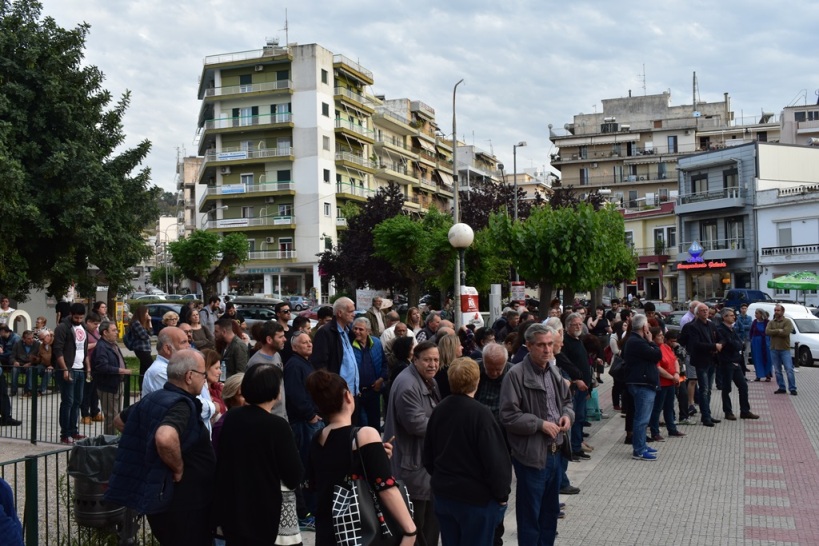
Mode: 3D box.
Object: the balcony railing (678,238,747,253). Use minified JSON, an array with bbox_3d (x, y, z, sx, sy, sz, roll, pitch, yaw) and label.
[{"bbox_3d":[20.300,-1.780,54.900,0.900,0.700,5.700,0,-1,-26],"label":"balcony railing"}]

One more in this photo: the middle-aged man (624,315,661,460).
[{"bbox_3d":[2.779,1.359,9.731,0.380,1.730,0.510,-1,-1,-14],"label":"middle-aged man"}]

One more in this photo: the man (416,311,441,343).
[{"bbox_3d":[0.262,1.355,10.487,0.340,1.710,0.520,-1,-1,27],"label":"man"}]

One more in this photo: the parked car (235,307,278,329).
[{"bbox_3d":[-6.535,2.224,34.978,4.300,1.500,1.760,-1,-2,21],"label":"parked car"}]

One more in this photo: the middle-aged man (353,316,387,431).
[{"bbox_3d":[-0.450,1.306,8.375,0.540,1.700,0.360,-1,-2,6],"label":"middle-aged man"}]

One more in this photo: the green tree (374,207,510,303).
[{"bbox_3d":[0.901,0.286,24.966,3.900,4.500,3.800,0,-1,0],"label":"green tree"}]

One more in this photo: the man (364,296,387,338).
[{"bbox_3d":[-0.542,1.299,14.281,0.500,1.760,0.340,0,-1,-30],"label":"man"}]

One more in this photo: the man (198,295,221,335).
[{"bbox_3d":[-3.882,1.369,15.986,0.360,1.780,0.520,-1,-1,24],"label":"man"}]

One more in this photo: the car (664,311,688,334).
[{"bbox_3d":[8.889,1.981,26.960,1.750,1.460,4.300,0,-1,-27],"label":"car"}]

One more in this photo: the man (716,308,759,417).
[{"bbox_3d":[5.057,1.398,12.625,0.540,1.730,0.520,1,-2,-33],"label":"man"}]

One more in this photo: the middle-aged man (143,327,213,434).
[{"bbox_3d":[-1.488,1.206,5.275,0.420,1.720,0.540,1,-2,-34],"label":"middle-aged man"}]

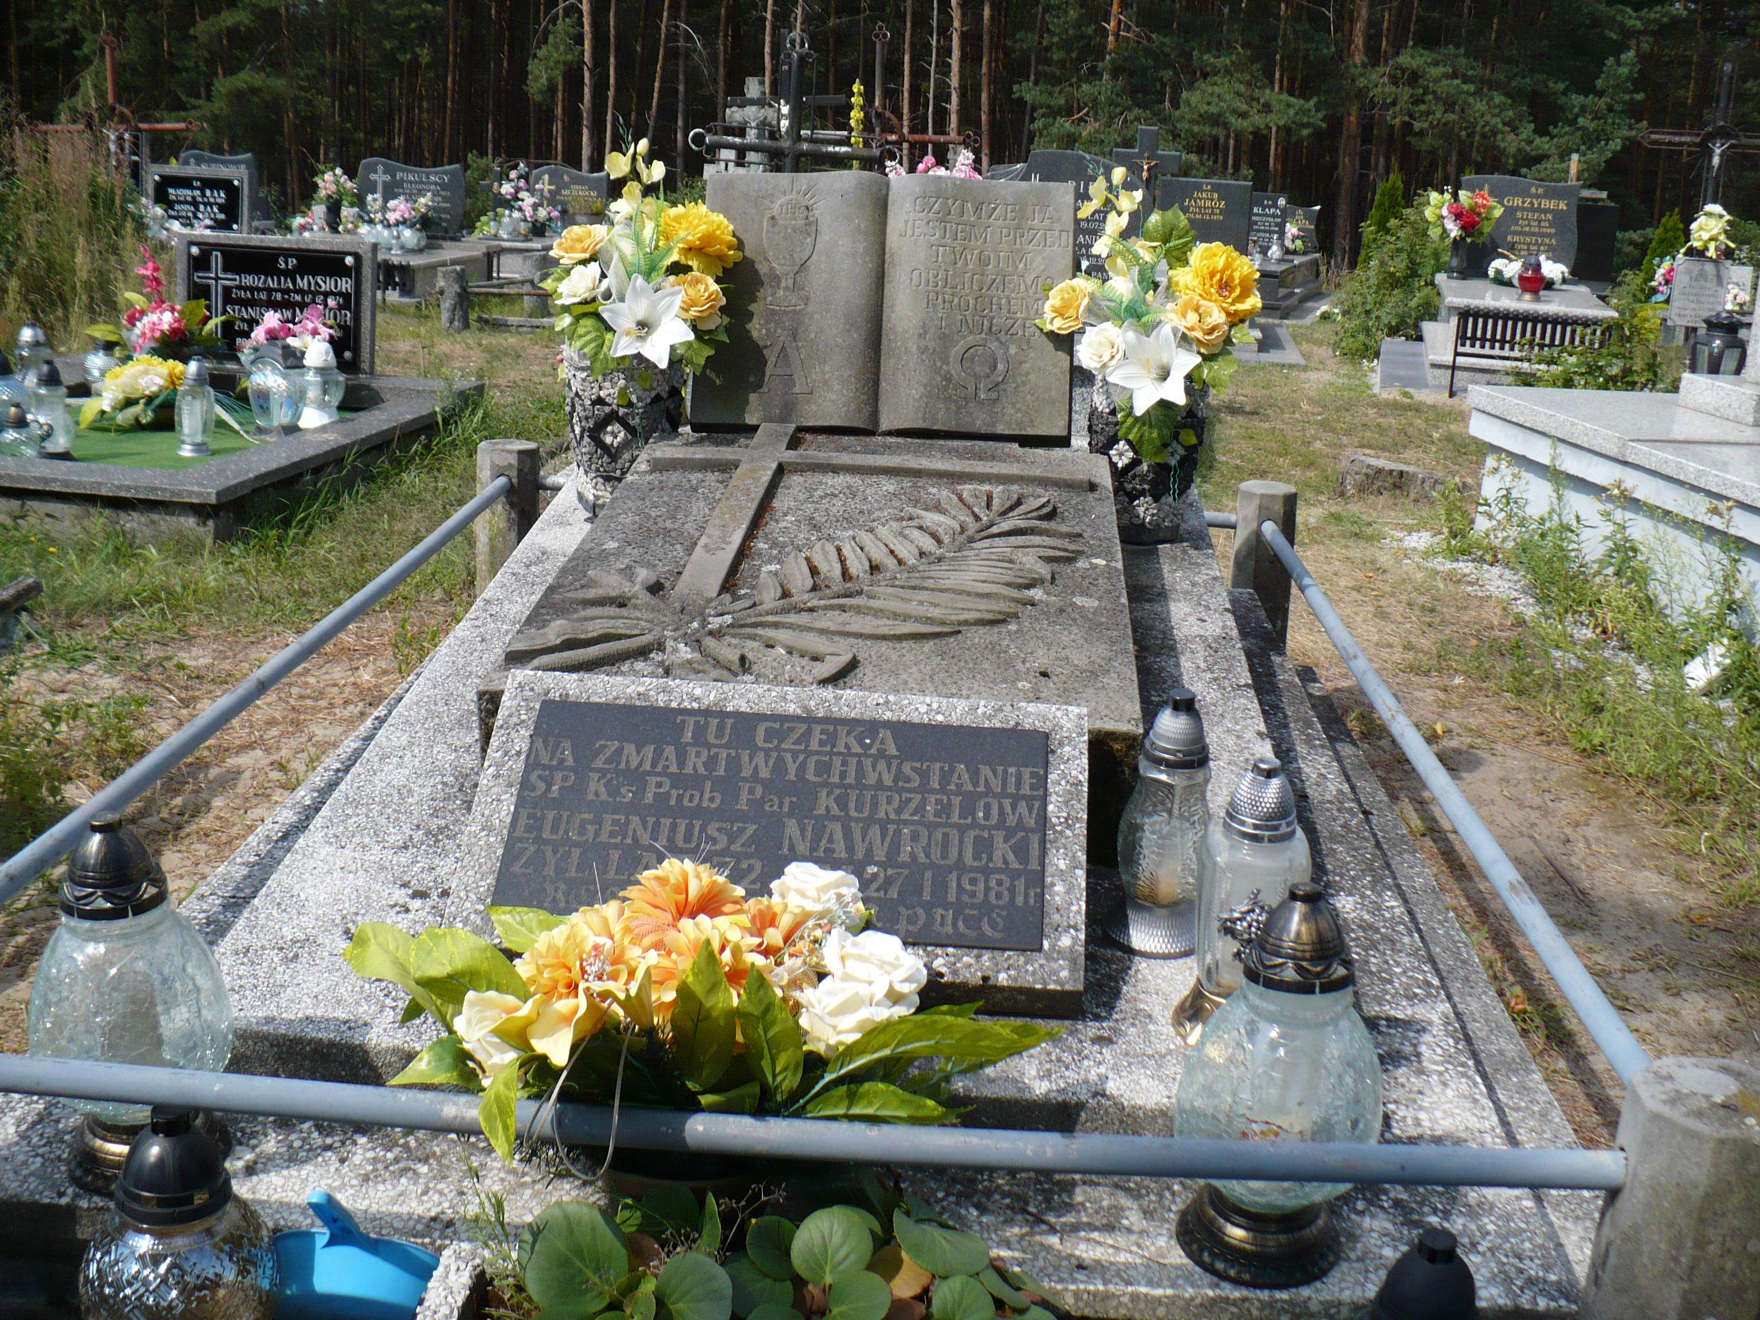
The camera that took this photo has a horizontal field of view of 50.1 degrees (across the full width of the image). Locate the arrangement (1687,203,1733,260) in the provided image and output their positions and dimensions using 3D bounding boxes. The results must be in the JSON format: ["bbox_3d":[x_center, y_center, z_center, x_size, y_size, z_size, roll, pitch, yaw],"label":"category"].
[{"bbox_3d":[4.591,-2.372,10.400,0.260,0.320,0.220,3,17,3],"label":"arrangement"}]

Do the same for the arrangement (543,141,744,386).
[{"bbox_3d":[-0.431,-0.723,3.392,0.346,0.425,0.300,3,17,3],"label":"arrangement"}]

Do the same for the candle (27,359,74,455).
[{"bbox_3d":[-2.317,-0.707,5.247,0.118,0.262,0.118,3,17,3],"label":"candle"}]

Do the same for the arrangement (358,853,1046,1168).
[{"bbox_3d":[-0.160,0.315,1.700,0.590,0.235,0.330,3,17,3],"label":"arrangement"}]

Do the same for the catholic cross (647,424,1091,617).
[{"bbox_3d":[-0.026,-0.249,2.976,0.758,0.035,0.973,3,23,3],"label":"catholic cross"}]

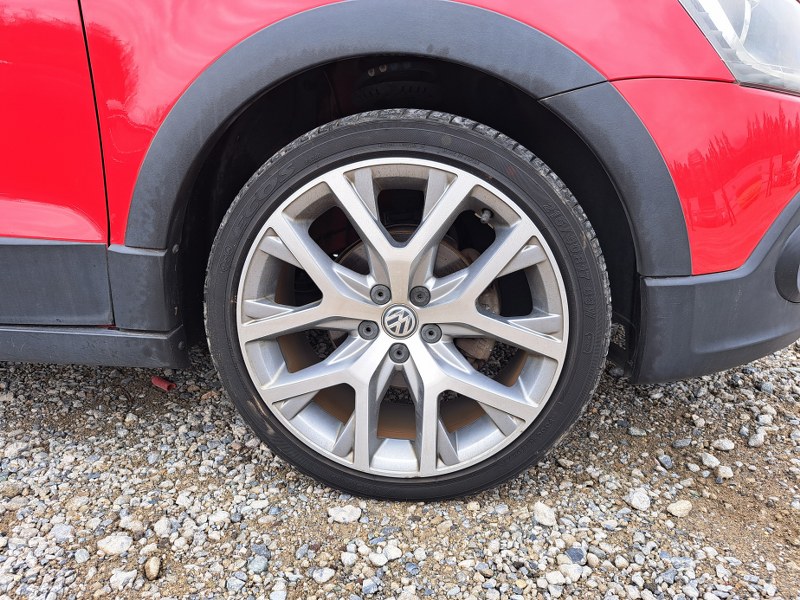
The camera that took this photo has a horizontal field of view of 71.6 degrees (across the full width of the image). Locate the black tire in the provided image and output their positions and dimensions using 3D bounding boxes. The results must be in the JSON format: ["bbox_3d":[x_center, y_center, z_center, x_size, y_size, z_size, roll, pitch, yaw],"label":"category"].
[{"bbox_3d":[0.010,0.014,0.886,0.600,0.600,0.215,2,14,7],"label":"black tire"}]

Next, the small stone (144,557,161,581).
[{"bbox_3d":[-0.320,0.348,0.719,0.019,0.017,0.033,-8,17,-27],"label":"small stone"}]

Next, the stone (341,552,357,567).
[{"bbox_3d":[-0.068,0.344,0.735,0.020,0.015,0.020,-3,15,-10],"label":"stone"}]

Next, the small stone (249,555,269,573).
[{"bbox_3d":[-0.186,0.349,0.732,0.027,0.017,0.024,-11,18,-37],"label":"small stone"}]

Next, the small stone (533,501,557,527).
[{"bbox_3d":[0.216,0.321,0.831,0.029,0.024,0.045,-5,15,-17],"label":"small stone"}]

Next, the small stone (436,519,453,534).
[{"bbox_3d":[0.065,0.331,0.808,0.017,0.015,0.027,12,19,40],"label":"small stone"}]

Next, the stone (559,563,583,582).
[{"bbox_3d":[0.222,0.352,0.718,0.027,0.018,0.028,9,17,31],"label":"stone"}]

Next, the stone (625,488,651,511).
[{"bbox_3d":[0.367,0.308,0.856,0.037,0.027,0.044,7,16,25],"label":"stone"}]

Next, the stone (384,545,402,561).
[{"bbox_3d":[-0.009,0.343,0.754,0.025,0.016,0.023,0,14,1],"label":"stone"}]

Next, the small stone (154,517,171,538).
[{"bbox_3d":[-0.342,0.327,0.798,0.024,0.022,0.033,-6,16,-19],"label":"small stone"}]

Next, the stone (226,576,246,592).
[{"bbox_3d":[-0.206,0.358,0.699,0.022,0.013,0.017,6,15,23],"label":"stone"}]

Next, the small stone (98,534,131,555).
[{"bbox_3d":[-0.393,0.336,0.764,0.046,0.024,0.031,-3,15,-8],"label":"small stone"}]

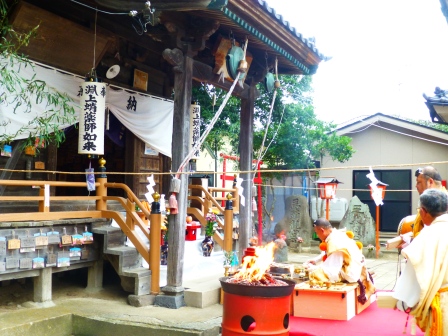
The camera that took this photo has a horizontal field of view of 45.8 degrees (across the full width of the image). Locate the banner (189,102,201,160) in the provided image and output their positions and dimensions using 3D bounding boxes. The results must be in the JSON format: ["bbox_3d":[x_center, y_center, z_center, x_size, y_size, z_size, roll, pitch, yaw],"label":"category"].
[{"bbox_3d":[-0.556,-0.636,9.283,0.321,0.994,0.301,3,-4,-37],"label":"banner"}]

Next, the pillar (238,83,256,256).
[{"bbox_3d":[0.380,0.205,8.561,0.214,3.136,0.214,-1,-3,26],"label":"pillar"}]

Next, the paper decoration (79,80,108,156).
[{"bbox_3d":[-1.729,-0.650,6.965,0.335,0.954,0.335,1,-3,-8],"label":"paper decoration"}]

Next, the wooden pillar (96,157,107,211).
[{"bbox_3d":[-1.643,0.242,7.142,0.141,0.778,0.141,-1,-3,26],"label":"wooden pillar"}]

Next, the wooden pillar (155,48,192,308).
[{"bbox_3d":[-0.606,0.091,6.623,0.292,3.158,0.311,-1,-3,26],"label":"wooden pillar"}]

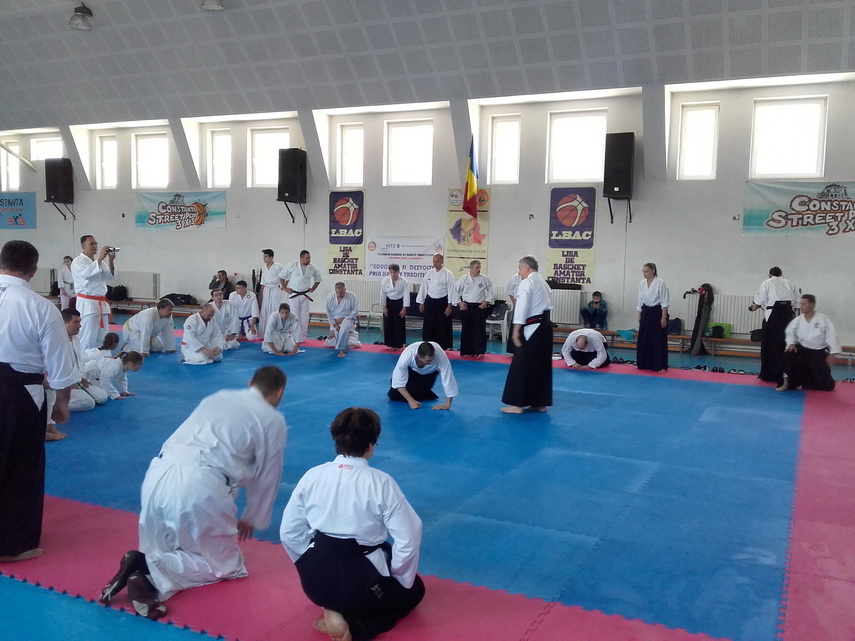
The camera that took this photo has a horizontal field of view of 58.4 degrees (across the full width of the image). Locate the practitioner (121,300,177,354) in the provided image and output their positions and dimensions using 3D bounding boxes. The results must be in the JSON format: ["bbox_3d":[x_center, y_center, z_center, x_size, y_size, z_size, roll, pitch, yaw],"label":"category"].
[{"bbox_3d":[-4.599,0.087,12.615,0.750,0.880,0.560,4,5,27],"label":"practitioner"}]

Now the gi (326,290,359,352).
[{"bbox_3d":[-1.488,0.046,13.380,0.560,1.020,0.750,1,4,-3],"label":"gi"}]

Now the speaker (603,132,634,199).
[{"bbox_3d":[3.868,-3.093,15.334,0.530,1.220,0.460,3,5,25],"label":"speaker"}]

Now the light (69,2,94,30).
[{"bbox_3d":[-7.755,-6.794,17.110,0.470,0.570,0.470,4,5,26],"label":"light"}]

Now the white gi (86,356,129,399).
[{"bbox_3d":[-3.627,0.636,8.605,0.600,0.450,0.410,3,5,15],"label":"white gi"}]

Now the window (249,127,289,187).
[{"bbox_3d":[-3.878,-3.976,18.674,1.233,1.441,0.140,4,5,26],"label":"window"}]

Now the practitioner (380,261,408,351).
[{"bbox_3d":[-0.584,-0.255,13.937,0.510,1.550,0.420,2,5,6],"label":"practitioner"}]

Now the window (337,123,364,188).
[{"bbox_3d":[-1.669,-3.679,17.092,0.692,1.410,0.140,4,5,24],"label":"window"}]

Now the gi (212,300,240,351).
[{"bbox_3d":[-3.624,0.089,13.700,0.620,0.870,0.660,-2,6,-30],"label":"gi"}]

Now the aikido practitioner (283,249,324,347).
[{"bbox_3d":[-2.394,-0.481,14.727,0.760,1.800,0.380,0,5,-12],"label":"aikido practitioner"}]

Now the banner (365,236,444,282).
[{"bbox_3d":[-0.530,-1.376,17.342,1.972,1.015,0.030,3,5,24],"label":"banner"}]

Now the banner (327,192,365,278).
[{"bbox_3d":[-1.885,-2.017,17.755,0.973,2.002,0.030,3,5,24],"label":"banner"}]

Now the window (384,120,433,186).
[{"bbox_3d":[-0.422,-3.713,17.020,1.224,1.445,0.140,4,5,26],"label":"window"}]

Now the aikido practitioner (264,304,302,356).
[{"bbox_3d":[-2.478,0.103,13.016,0.640,0.870,0.820,1,5,-9],"label":"aikido practitioner"}]

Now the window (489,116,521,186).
[{"bbox_3d":[1.614,-3.578,16.044,0.711,1.435,0.140,4,5,26],"label":"window"}]

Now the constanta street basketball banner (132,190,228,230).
[{"bbox_3d":[-6.442,-2.835,19.876,3.016,1.017,0.030,3,5,24],"label":"constanta street basketball banner"}]

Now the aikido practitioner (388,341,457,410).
[{"bbox_3d":[-0.061,0.585,8.857,0.720,0.690,0.950,0,5,-12],"label":"aikido practitioner"}]

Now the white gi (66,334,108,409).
[{"bbox_3d":[-3.741,0.520,8.269,0.640,0.780,0.520,2,5,9],"label":"white gi"}]

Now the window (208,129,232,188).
[{"bbox_3d":[-5.237,-4.083,19.324,0.773,1.479,0.140,4,5,26],"label":"window"}]

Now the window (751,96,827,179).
[{"bbox_3d":[6.760,-3.406,14.339,1.250,1.470,0.160,3,5,25],"label":"window"}]

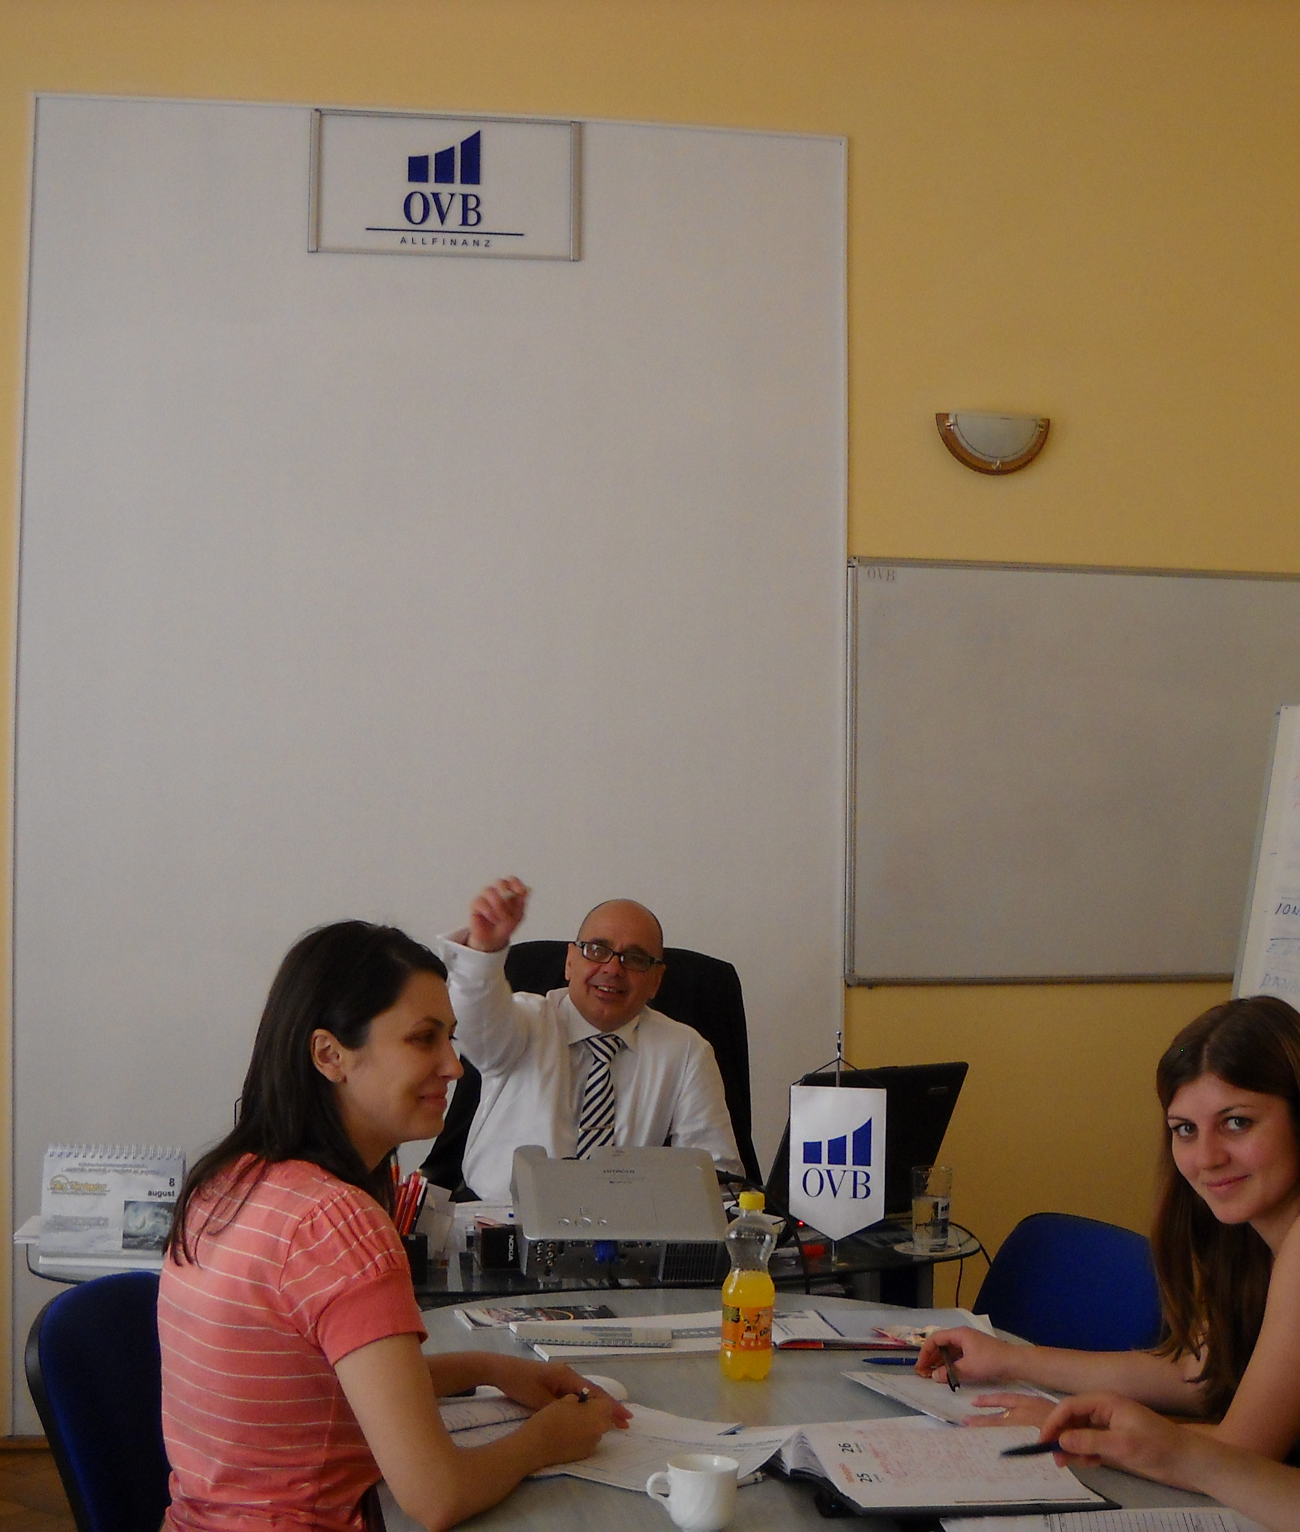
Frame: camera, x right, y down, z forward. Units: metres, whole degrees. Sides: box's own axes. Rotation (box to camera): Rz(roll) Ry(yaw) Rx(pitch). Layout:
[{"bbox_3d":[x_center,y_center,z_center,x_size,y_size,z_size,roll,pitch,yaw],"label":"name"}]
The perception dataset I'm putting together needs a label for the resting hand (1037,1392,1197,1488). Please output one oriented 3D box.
[{"bbox_3d":[0.453,0.655,2.350,0.145,0.080,0.085,-1,-3,35],"label":"resting hand"}]

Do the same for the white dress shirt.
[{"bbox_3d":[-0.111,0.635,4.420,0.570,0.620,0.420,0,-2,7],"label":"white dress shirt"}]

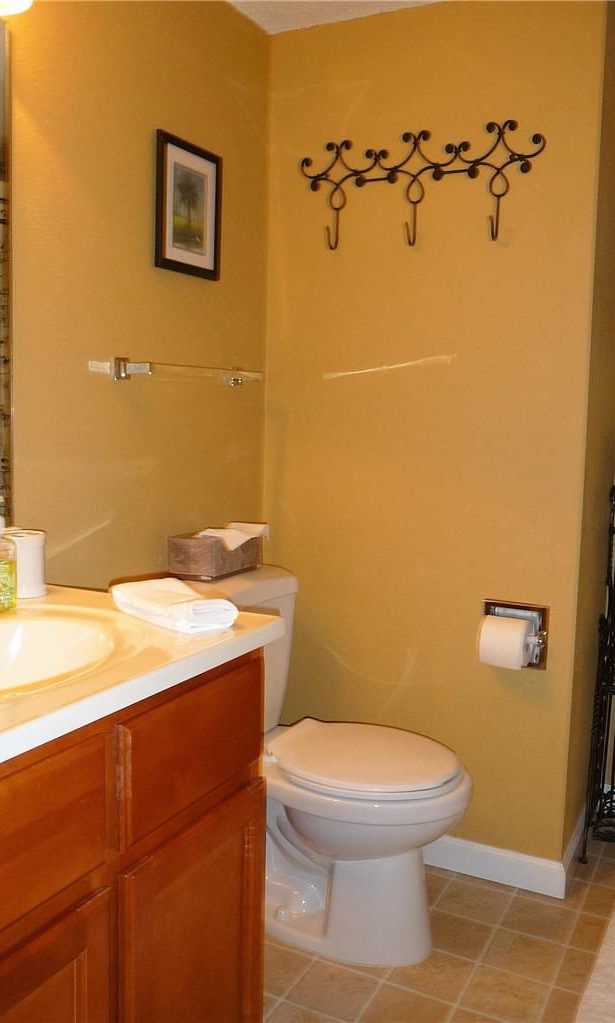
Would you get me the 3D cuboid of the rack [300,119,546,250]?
[{"bbox_3d":[0.247,-0.790,2.016,0.635,0.280,0.055,4,7,28],"label":"rack"}]

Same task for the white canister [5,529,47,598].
[{"bbox_3d":[-0.494,0.092,1.451,0.071,0.109,0.071,4,7,28],"label":"white canister"}]

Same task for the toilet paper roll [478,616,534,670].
[{"bbox_3d":[0.468,0.305,1.956,0.098,0.112,0.112,4,7,28],"label":"toilet paper roll"}]

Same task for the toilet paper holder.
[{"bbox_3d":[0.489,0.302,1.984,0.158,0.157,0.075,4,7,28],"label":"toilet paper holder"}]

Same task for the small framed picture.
[{"bbox_3d":[-0.271,-0.702,1.919,0.022,0.300,0.240,4,7,28],"label":"small framed picture"}]

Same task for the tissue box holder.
[{"bbox_3d":[-0.216,0.101,2.033,0.130,0.093,0.215,4,7,28],"label":"tissue box holder"}]

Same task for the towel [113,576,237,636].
[{"bbox_3d":[-0.212,0.144,1.329,0.120,0.042,0.240,-5,8,-43],"label":"towel"}]

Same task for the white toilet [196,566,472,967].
[{"bbox_3d":[0.024,0.564,1.879,0.710,0.765,0.490,4,7,28],"label":"white toilet"}]

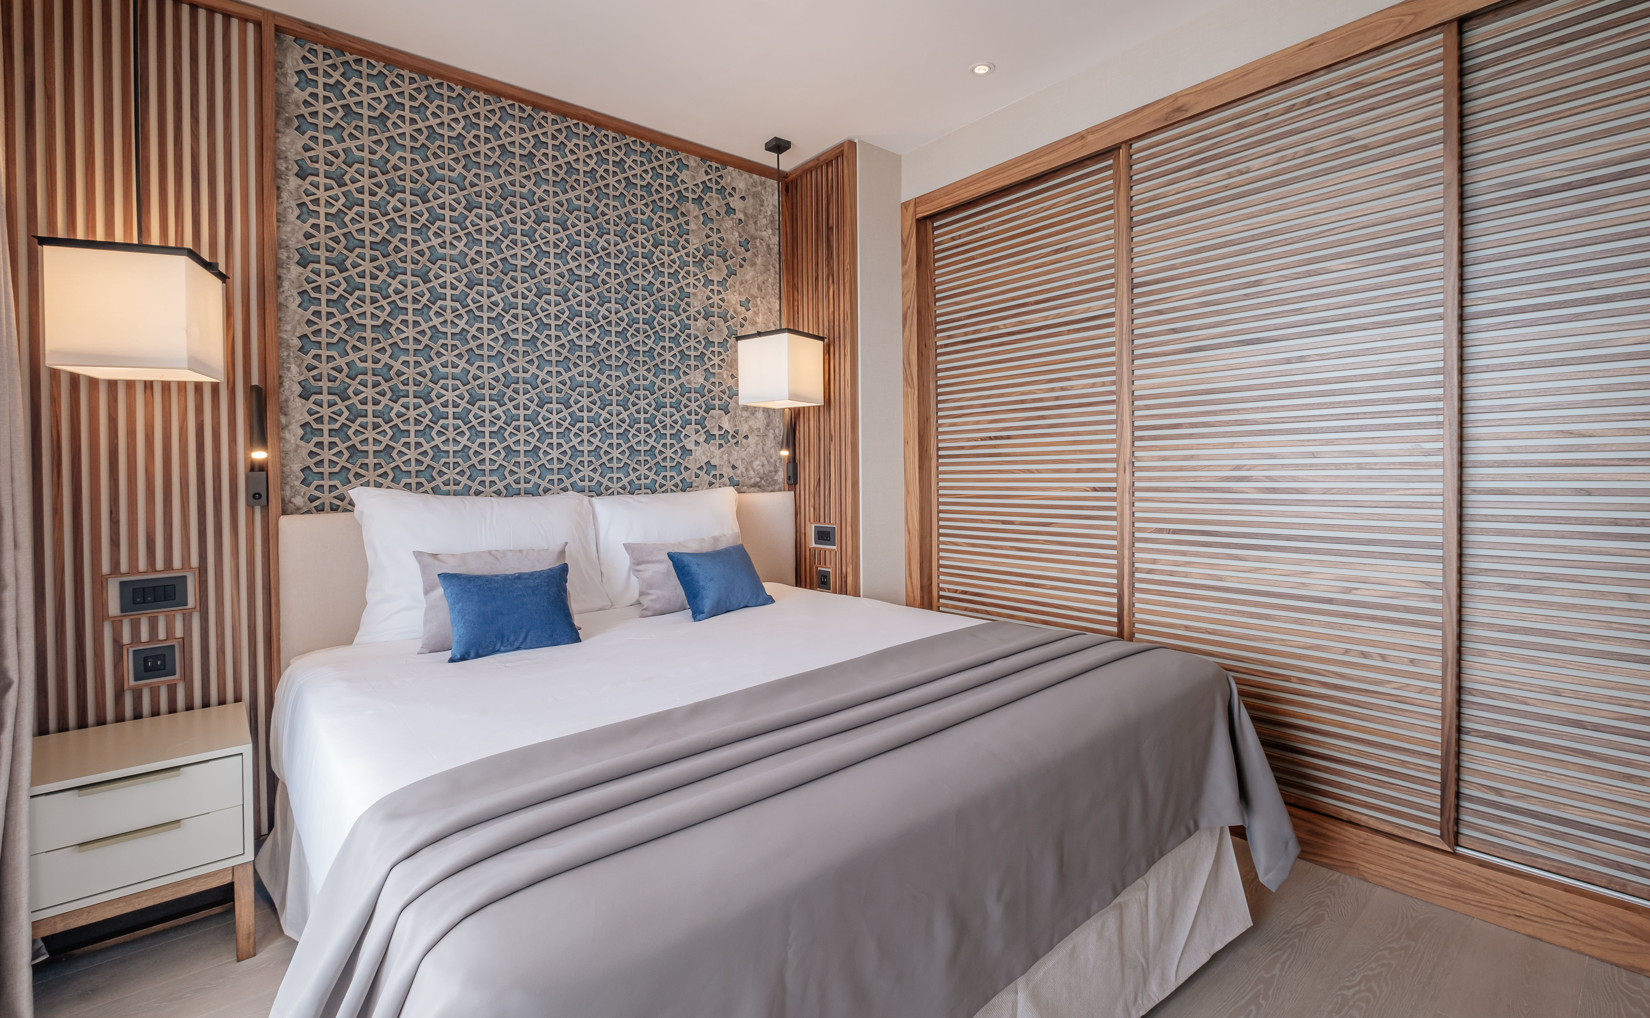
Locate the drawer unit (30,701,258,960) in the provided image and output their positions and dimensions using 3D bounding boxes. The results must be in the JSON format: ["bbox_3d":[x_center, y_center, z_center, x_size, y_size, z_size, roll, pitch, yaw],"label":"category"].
[{"bbox_3d":[-1.837,0.900,1.848,0.460,0.560,0.475,-1,1,-41],"label":"drawer unit"}]

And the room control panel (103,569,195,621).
[{"bbox_3d":[-1.994,0.253,2.040,0.193,0.120,0.020,-1,1,-41],"label":"room control panel"}]

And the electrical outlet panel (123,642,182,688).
[{"bbox_3d":[-1.991,0.463,2.043,0.126,0.128,0.020,-1,1,-41],"label":"electrical outlet panel"}]

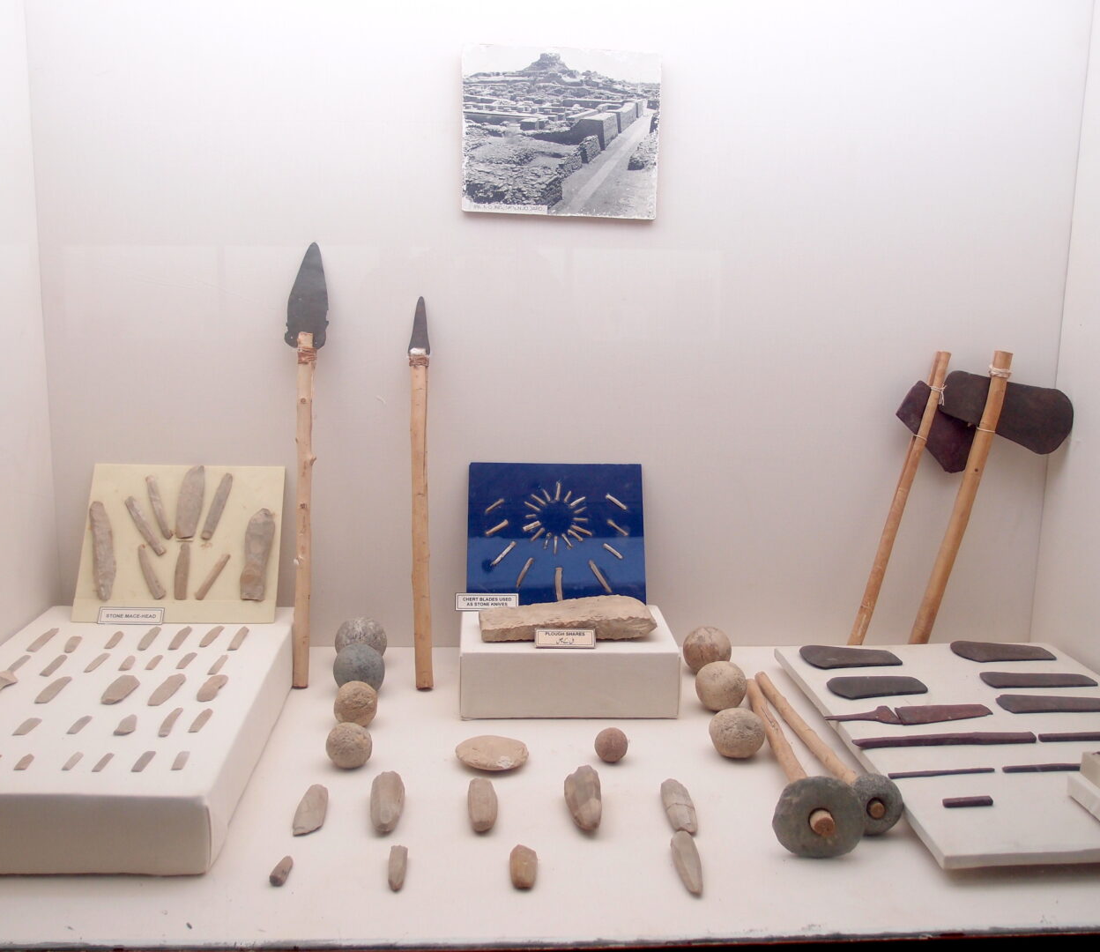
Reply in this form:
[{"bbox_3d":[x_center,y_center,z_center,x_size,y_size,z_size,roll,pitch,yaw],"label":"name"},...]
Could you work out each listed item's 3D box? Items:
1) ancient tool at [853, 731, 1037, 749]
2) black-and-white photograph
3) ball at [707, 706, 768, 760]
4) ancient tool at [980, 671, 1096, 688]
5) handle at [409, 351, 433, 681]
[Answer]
[{"bbox_3d":[0.519,0.346,1.352,0.247,0.011,0.015,0,10,-7],"label":"ancient tool"},{"bbox_3d":[0.017,-0.535,1.605,0.308,0.250,0.012,0,10,-4],"label":"black-and-white photograph"},{"bbox_3d":[0.215,0.294,1.177,0.064,0.059,0.062,1,10,0],"label":"ball"},{"bbox_3d":[0.650,0.271,1.369,0.147,0.006,0.042,0,10,-5],"label":"ancient tool"},{"bbox_3d":[-0.198,0.063,1.593,0.028,0.519,0.027,-1,-6,-4],"label":"handle"}]

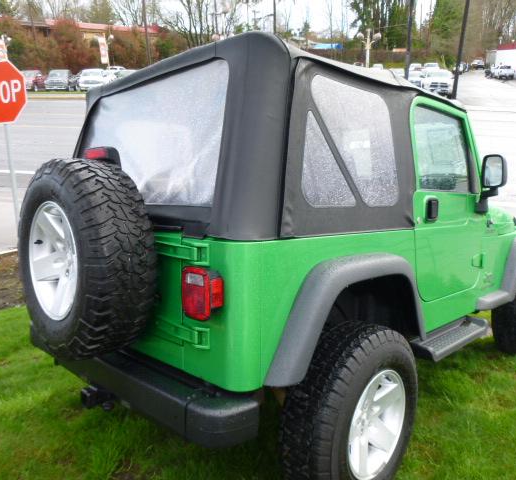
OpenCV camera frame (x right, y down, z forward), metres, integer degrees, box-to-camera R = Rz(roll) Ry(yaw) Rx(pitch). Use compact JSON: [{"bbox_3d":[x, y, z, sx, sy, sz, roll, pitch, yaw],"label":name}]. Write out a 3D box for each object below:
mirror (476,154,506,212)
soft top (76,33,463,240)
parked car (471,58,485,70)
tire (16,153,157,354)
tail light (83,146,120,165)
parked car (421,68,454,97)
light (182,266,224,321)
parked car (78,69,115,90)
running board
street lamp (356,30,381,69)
[{"bbox_3d":[1.319,-0.319,2.618,0.152,0.299,0.112,6,7,44],"label":"mirror"},{"bbox_3d":[0.041,-0.434,2.500,1.520,0.700,1.800,3,7,44],"label":"soft top"},{"bbox_3d":[35.099,-28.065,74.000,1.820,1.680,4.600,7,22,20],"label":"parked car"},{"bbox_3d":[-0.682,0.072,1.791,0.771,0.771,0.244,6,7,44],"label":"tire"},{"bbox_3d":[-0.614,-0.324,1.816,0.203,0.086,0.081,6,7,44],"label":"tail light"},{"bbox_3d":[13.269,-11.787,34.500,2.030,1.920,5.800,5,21,16],"label":"parked car"},{"bbox_3d":[-0.176,0.164,1.488,0.142,0.160,0.081,6,7,44],"label":"light"},{"bbox_3d":[-14.943,-15.016,42.830,1.850,1.650,4.800,-3,21,-7],"label":"parked car"},{"bbox_3d":[1.026,0.500,2.441,0.142,0.076,0.721,6,7,44],"label":"running board"},{"bbox_3d":[7.059,-11.273,29.739,1.420,4.200,0.500,3,21,11],"label":"street lamp"}]

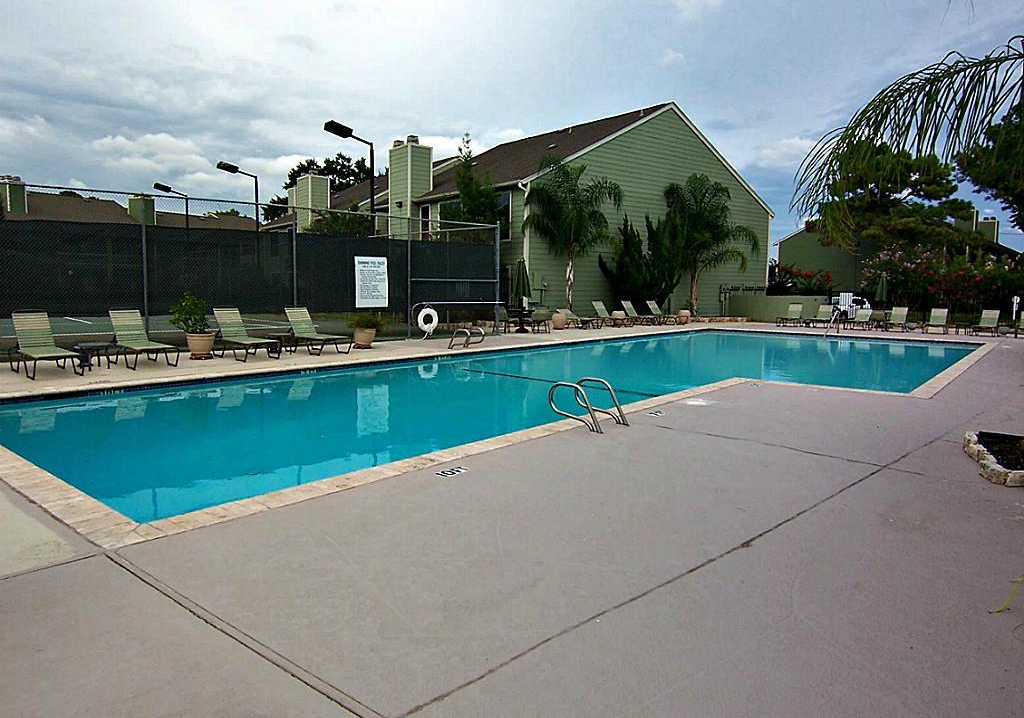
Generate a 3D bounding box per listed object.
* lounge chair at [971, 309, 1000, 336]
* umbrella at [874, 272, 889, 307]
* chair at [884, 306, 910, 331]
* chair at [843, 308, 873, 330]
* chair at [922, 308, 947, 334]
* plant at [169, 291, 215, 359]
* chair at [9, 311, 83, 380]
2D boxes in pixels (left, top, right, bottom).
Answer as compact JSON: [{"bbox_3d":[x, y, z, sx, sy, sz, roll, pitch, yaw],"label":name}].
[{"bbox_3d":[17.072,-1.333,24.549,0.670,0.970,1.500,6,8,43],"label":"lounge chair"},{"bbox_3d":[16.374,-2.663,30.174,0.500,2.420,0.500,4,7,28],"label":"umbrella"},{"bbox_3d":[14.808,-1.516,26.155,0.683,0.920,1.692,6,8,36],"label":"chair"},{"bbox_3d":[13.699,-1.525,26.700,0.683,0.771,1.826,6,8,35],"label":"chair"},{"bbox_3d":[15.841,-1.398,25.339,0.683,0.909,1.705,6,8,37],"label":"chair"},{"bbox_3d":[-6.357,-0.695,13.530,0.850,1.330,0.800,-2,7,-25],"label":"plant"},{"bbox_3d":[-7.510,-0.251,10.927,1.665,0.941,0.683,7,9,42],"label":"chair"}]

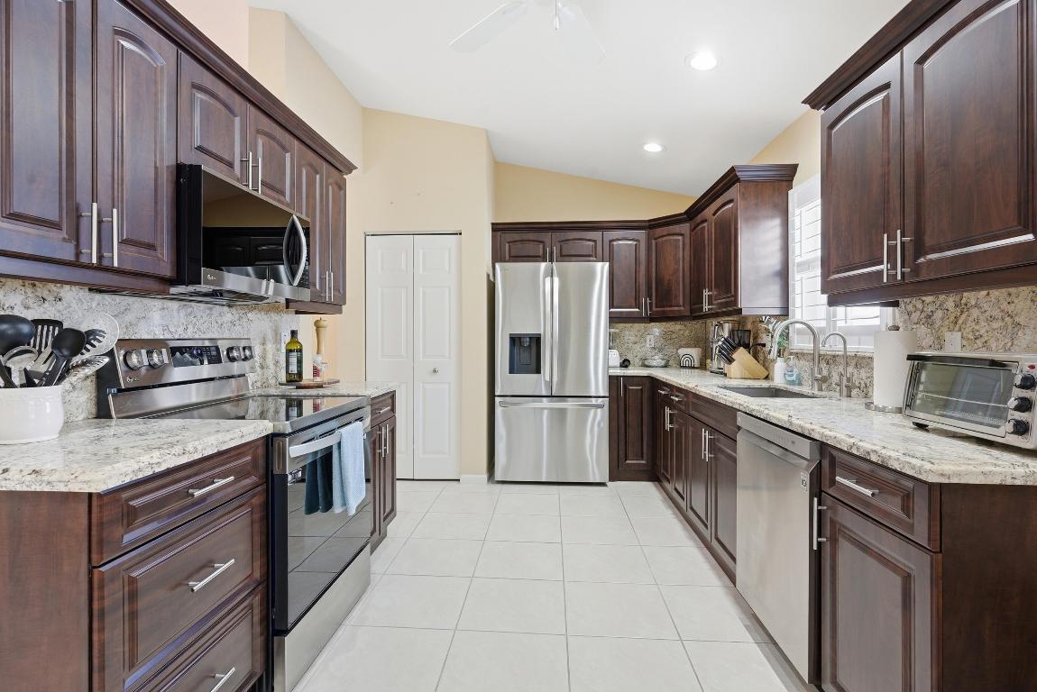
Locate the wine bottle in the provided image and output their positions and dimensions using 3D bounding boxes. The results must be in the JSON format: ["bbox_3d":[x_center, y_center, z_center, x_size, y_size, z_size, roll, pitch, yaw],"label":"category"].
[{"bbox_3d":[-1.255,0.057,2.748,0.076,0.293,0.076,0,0,1],"label":"wine bottle"}]

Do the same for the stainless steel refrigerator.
[{"bbox_3d":[0.288,0.237,4.274,0.908,1.795,0.810,0,1,4],"label":"stainless steel refrigerator"}]

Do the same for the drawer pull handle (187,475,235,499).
[{"bbox_3d":[-0.799,0.364,1.274,0.035,0.012,0.157,0,1,4],"label":"drawer pull handle"}]

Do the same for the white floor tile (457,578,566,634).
[{"bbox_3d":[-0.018,1.173,2.221,0.454,0.010,0.448,0,1,4],"label":"white floor tile"}]

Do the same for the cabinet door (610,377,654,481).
[{"bbox_3d":[0.961,0.688,4.130,0.338,0.849,0.025,0,1,4],"label":"cabinet door"}]

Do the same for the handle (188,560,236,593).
[{"bbox_3d":[-0.847,0.628,1.347,0.036,0.013,0.168,0,1,4],"label":"handle"}]

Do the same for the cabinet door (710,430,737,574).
[{"bbox_3d":[1.024,0.753,2.386,0.022,0.608,0.447,0,1,4],"label":"cabinet door"}]

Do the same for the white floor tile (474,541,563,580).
[{"bbox_3d":[0.011,1.167,2.665,0.454,0.010,0.448,0,1,4],"label":"white floor tile"}]

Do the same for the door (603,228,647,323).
[{"bbox_3d":[0.926,-0.626,4.255,0.374,0.745,0.024,0,1,4],"label":"door"}]

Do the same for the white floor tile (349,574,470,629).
[{"bbox_3d":[-0.470,1.162,2.233,0.451,0.010,0.451,0,0,4],"label":"white floor tile"}]

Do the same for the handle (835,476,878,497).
[{"bbox_3d":[0.897,0.369,1.290,0.036,0.012,0.158,0,0,4],"label":"handle"}]

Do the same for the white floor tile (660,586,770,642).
[{"bbox_3d":[0.862,1.159,2.127,0.420,0.010,0.443,0,1,4],"label":"white floor tile"}]

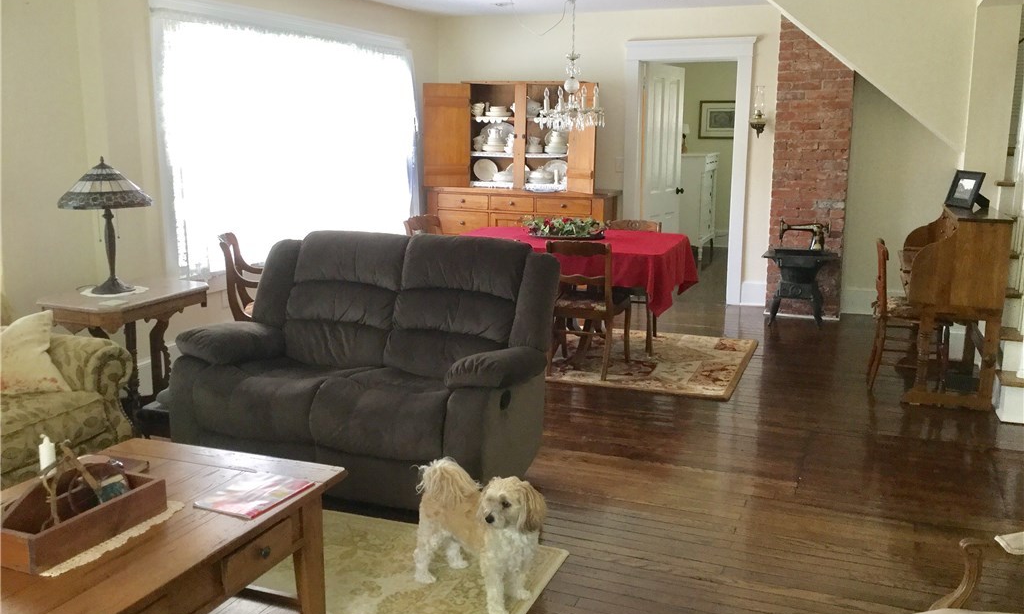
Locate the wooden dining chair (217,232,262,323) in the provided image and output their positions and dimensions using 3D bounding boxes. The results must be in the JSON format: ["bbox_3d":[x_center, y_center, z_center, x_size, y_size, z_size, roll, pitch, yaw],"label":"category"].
[{"bbox_3d":[-1.371,0.016,5.349,0.570,0.855,0.555,-2,12,-10],"label":"wooden dining chair"}]

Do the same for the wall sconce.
[{"bbox_3d":[1.971,-1.556,7.330,0.124,0.405,0.150,5,12,21],"label":"wall sconce"}]

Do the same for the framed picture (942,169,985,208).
[{"bbox_3d":[2.750,-0.708,5.575,0.040,0.227,0.247,16,7,-15],"label":"framed picture"}]

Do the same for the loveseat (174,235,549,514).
[{"bbox_3d":[-0.646,0.220,3.995,1.496,0.995,0.922,5,12,22],"label":"loveseat"}]

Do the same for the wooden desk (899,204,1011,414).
[{"bbox_3d":[2.546,-0.040,5.359,0.503,1.027,0.957,5,12,22],"label":"wooden desk"}]

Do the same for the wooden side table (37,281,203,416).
[{"bbox_3d":[-1.772,0.289,4.323,0.472,0.720,0.765,4,12,18],"label":"wooden side table"}]

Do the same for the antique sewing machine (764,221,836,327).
[{"bbox_3d":[2.197,-0.274,7.026,0.555,0.795,0.420,5,12,21],"label":"antique sewing machine"}]

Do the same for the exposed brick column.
[{"bbox_3d":[2.426,-1.123,7.424,0.594,2.386,0.292,5,12,22],"label":"exposed brick column"}]

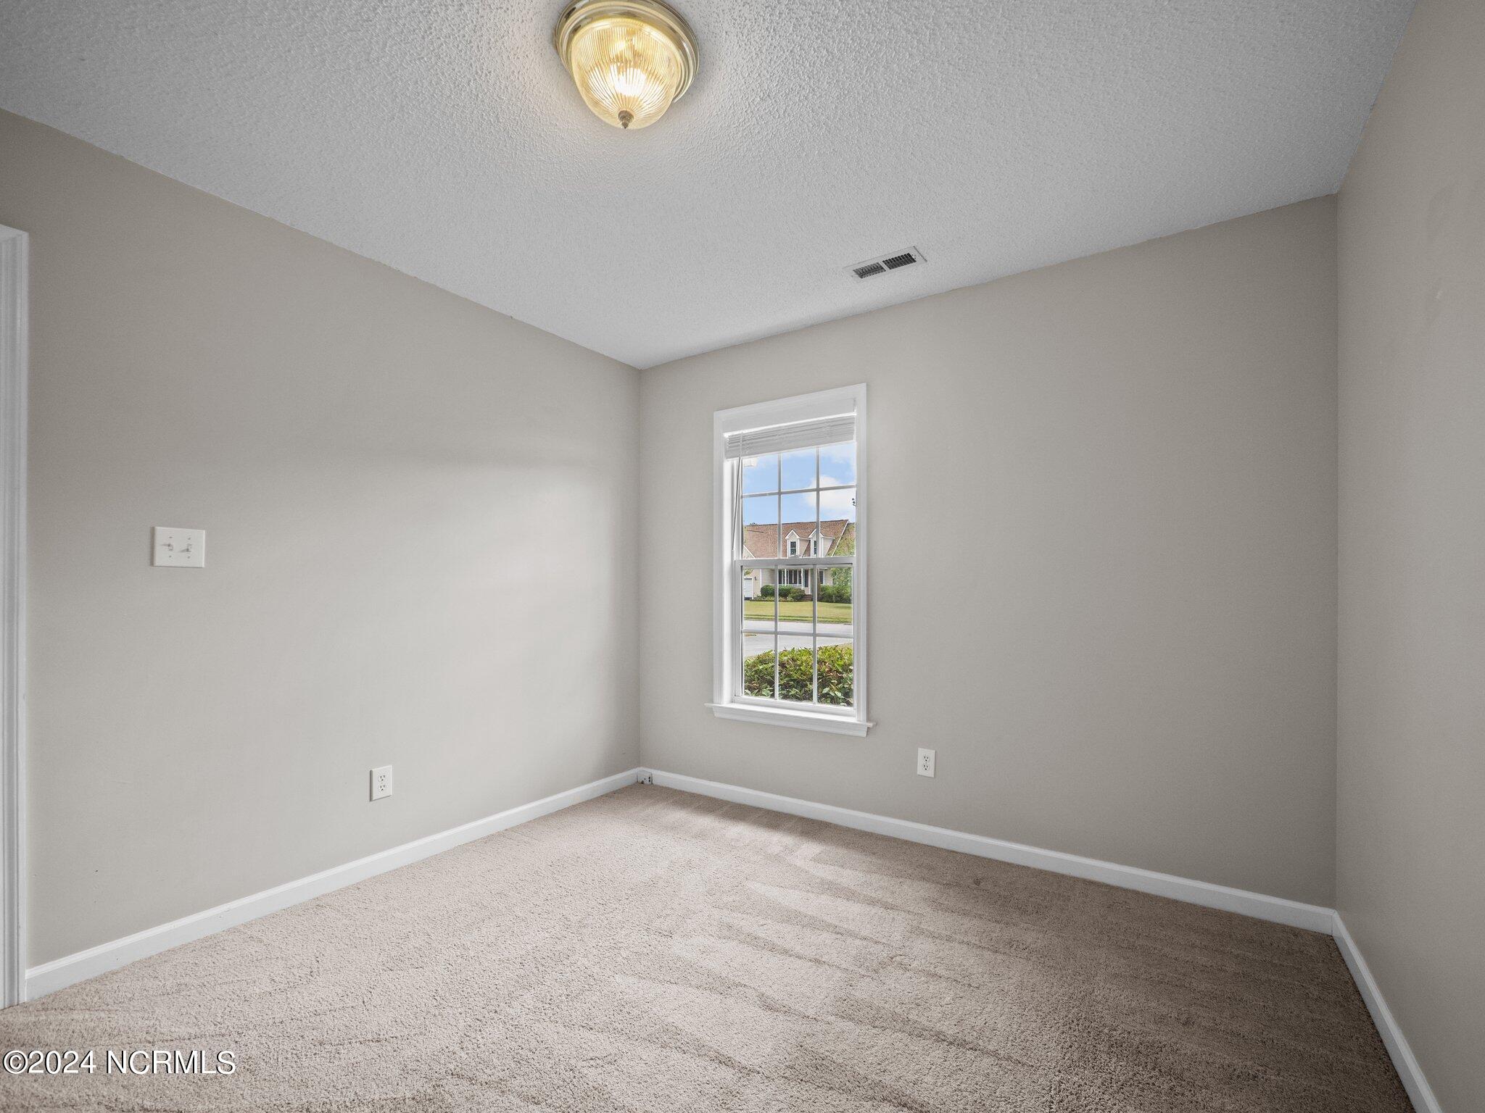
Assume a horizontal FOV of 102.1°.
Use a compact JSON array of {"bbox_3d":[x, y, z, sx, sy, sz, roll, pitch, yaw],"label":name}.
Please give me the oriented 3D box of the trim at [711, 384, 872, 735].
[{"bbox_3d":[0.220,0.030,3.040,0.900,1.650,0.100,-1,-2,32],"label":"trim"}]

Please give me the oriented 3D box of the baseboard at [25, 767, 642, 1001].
[{"bbox_3d":[-1.287,1.241,2.595,0.017,0.088,2.330,-2,-4,36],"label":"baseboard"}]

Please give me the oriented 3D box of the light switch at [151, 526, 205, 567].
[{"bbox_3d":[-1.791,-0.028,1.912,0.020,0.125,0.121,-1,-2,36],"label":"light switch"}]

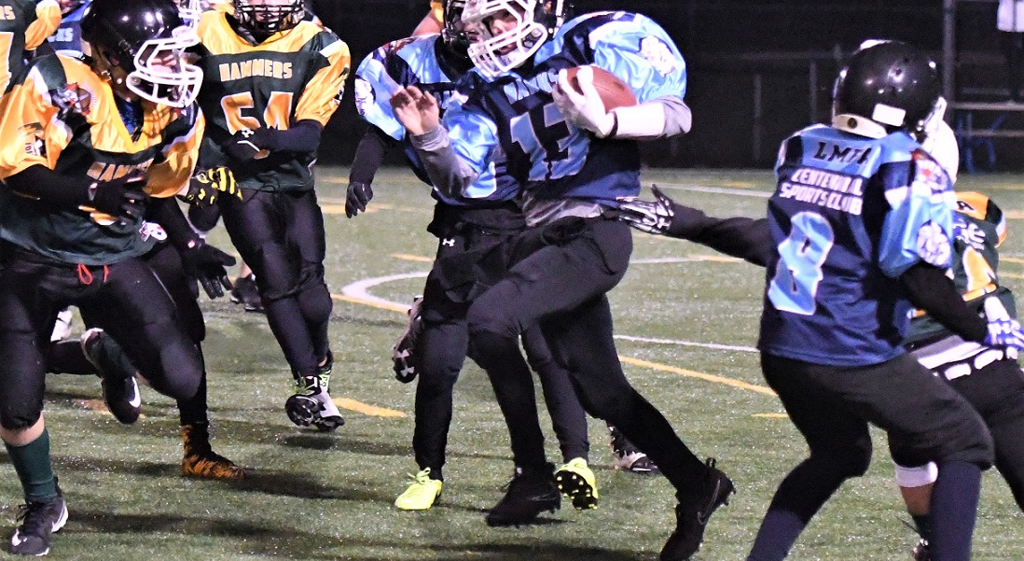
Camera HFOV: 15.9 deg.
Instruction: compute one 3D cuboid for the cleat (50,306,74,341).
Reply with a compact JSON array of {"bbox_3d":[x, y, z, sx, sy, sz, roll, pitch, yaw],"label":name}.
[{"bbox_3d":[-1.895,0.191,15.350,0.105,0.130,0.280,2,5,17],"label":"cleat"}]

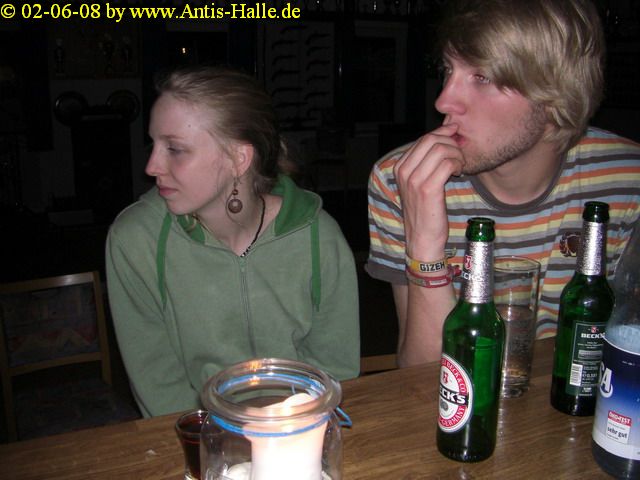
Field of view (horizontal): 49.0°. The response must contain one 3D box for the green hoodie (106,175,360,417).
[{"bbox_3d":[-0.137,0.138,1.127,0.420,0.480,0.340,-2,13,-12],"label":"green hoodie"}]

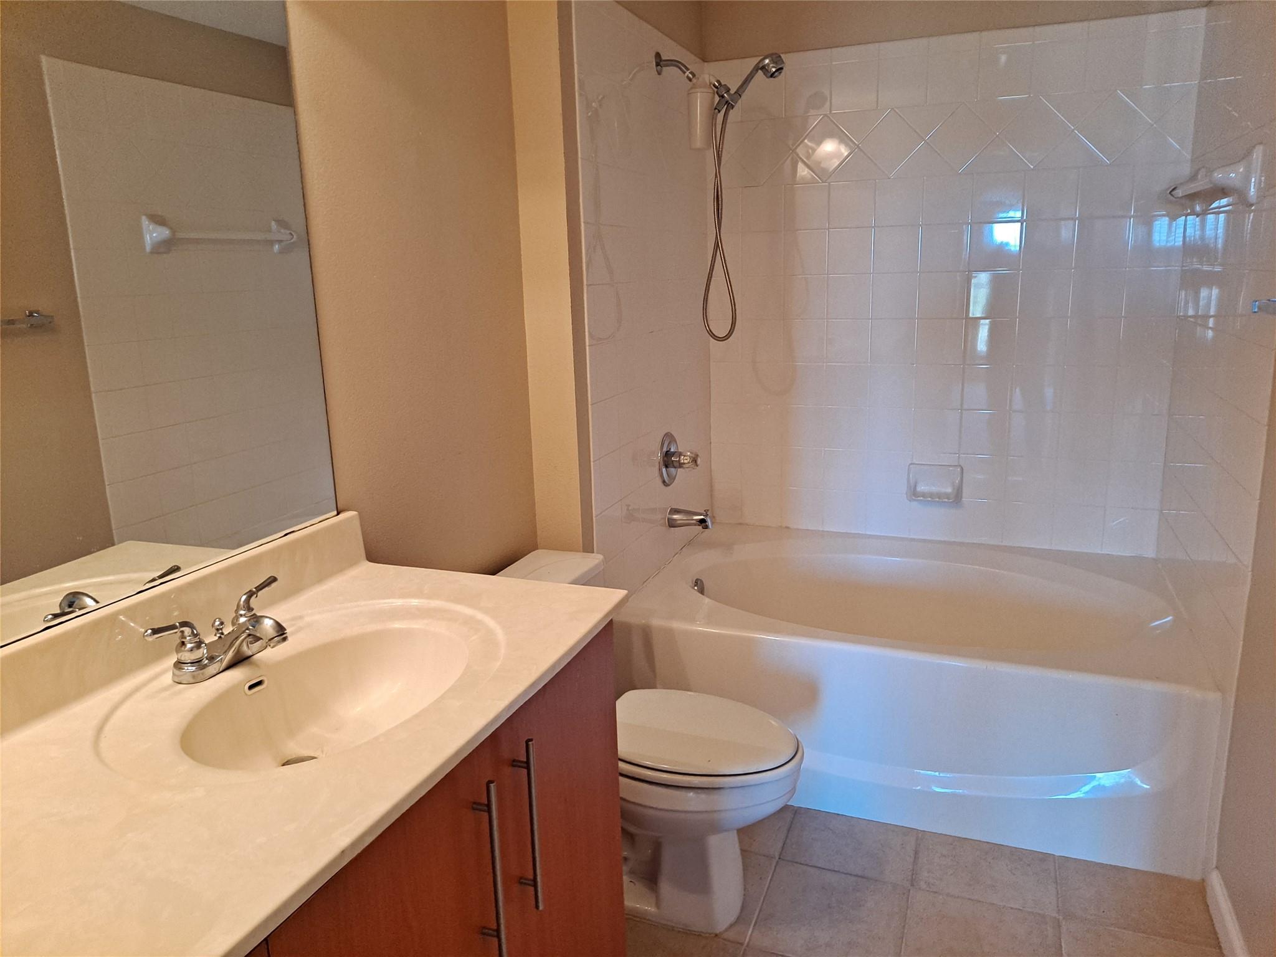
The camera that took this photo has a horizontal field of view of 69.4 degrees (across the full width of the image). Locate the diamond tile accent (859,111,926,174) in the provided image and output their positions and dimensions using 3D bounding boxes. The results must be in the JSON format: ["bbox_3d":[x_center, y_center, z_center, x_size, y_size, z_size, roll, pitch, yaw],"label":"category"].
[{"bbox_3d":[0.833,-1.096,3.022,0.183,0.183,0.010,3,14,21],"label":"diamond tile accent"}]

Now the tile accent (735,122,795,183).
[{"bbox_3d":[0.438,-1.131,3.207,0.208,0.208,0.010,3,13,21],"label":"tile accent"}]

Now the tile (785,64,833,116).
[{"bbox_3d":[0.567,-1.292,3.083,0.152,0.152,0.010,3,14,21],"label":"tile"}]

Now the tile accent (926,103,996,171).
[{"bbox_3d":[1.043,-1.095,2.970,0.208,0.208,0.010,3,13,21],"label":"tile accent"}]

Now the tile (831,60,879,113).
[{"bbox_3d":[0.718,-1.297,3.055,0.152,0.152,0.010,3,13,21],"label":"tile"}]

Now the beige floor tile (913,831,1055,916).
[{"bbox_3d":[0.830,0.945,2.203,0.312,0.010,0.240,3,13,21],"label":"beige floor tile"}]

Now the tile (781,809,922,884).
[{"bbox_3d":[0.538,0.933,2.333,0.316,0.010,0.229,3,14,21],"label":"tile"}]

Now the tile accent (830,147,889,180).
[{"bbox_3d":[0.743,-1.060,3.100,0.212,0.108,0.010,3,13,21],"label":"tile accent"}]

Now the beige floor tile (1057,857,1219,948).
[{"bbox_3d":[1.134,0.969,2.108,0.310,0.010,0.229,3,14,21],"label":"beige floor tile"}]

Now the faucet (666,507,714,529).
[{"bbox_3d":[0.178,0.134,3.061,0.152,0.072,0.062,3,13,21],"label":"faucet"}]

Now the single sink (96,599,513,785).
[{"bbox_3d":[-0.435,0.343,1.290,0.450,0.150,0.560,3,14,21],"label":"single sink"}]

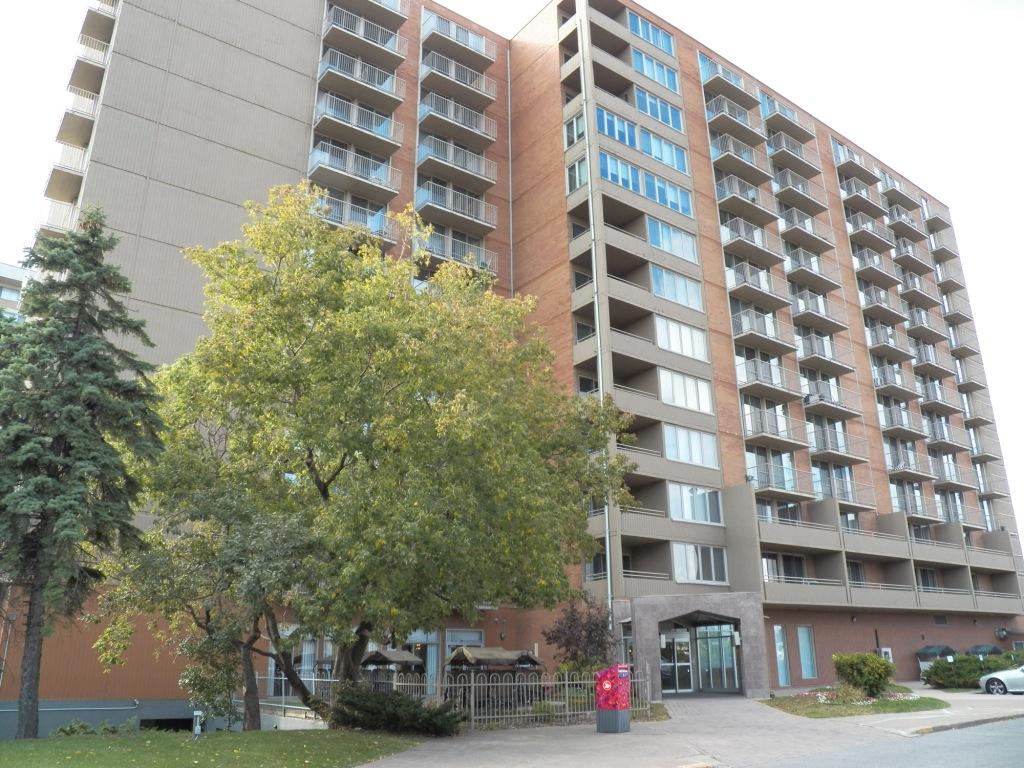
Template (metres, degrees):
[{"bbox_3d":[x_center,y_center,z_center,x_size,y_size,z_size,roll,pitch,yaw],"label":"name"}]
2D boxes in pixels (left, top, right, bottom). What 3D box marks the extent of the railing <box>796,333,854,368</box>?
[{"bbox_3d":[17.297,-1.527,45.584,3.953,1.197,1.052,14,-24,-35],"label":"railing"}]

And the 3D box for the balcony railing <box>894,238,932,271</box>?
[{"bbox_3d":[27.656,-8.686,57.033,3.953,1.197,1.052,14,-24,-35],"label":"balcony railing"}]

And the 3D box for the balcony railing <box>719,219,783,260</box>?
[{"bbox_3d":[13.044,-7.625,44.573,3.968,1.136,1.078,14,-24,-35],"label":"balcony railing"}]

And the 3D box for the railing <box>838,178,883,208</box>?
[{"bbox_3d":[23.999,-12.541,56.273,4.110,1.160,1.040,14,-24,-36],"label":"railing"}]

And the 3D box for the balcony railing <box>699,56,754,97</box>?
[{"bbox_3d":[12.713,-17.207,47.764,3.953,1.197,1.052,14,-24,-35],"label":"balcony railing"}]

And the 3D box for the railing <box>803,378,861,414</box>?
[{"bbox_3d":[17.318,0.923,44.712,3.953,1.197,1.052,14,-24,-35],"label":"railing"}]

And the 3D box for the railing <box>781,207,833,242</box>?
[{"bbox_3d":[17.003,-8.769,47.678,3.936,1.191,1.040,14,-24,-35],"label":"railing"}]

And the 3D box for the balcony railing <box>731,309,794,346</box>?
[{"bbox_3d":[13.367,-2.669,43.703,4.110,1.160,1.040,14,-24,-36],"label":"balcony railing"}]

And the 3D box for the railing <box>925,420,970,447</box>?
[{"bbox_3d":[27.417,3.407,52.033,3.920,1.191,1.040,14,-24,-35],"label":"railing"}]

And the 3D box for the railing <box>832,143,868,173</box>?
[{"bbox_3d":[23.954,-15.046,57.136,4.110,1.160,1.040,14,-24,-36],"label":"railing"}]

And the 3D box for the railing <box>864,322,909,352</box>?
[{"bbox_3d":[24.176,-2.521,52.818,4.110,1.160,1.040,14,-24,-36],"label":"railing"}]

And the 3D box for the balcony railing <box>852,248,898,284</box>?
[{"bbox_3d":[23.645,-7.467,53.425,3.949,1.136,1.078,14,-24,-35],"label":"balcony railing"}]

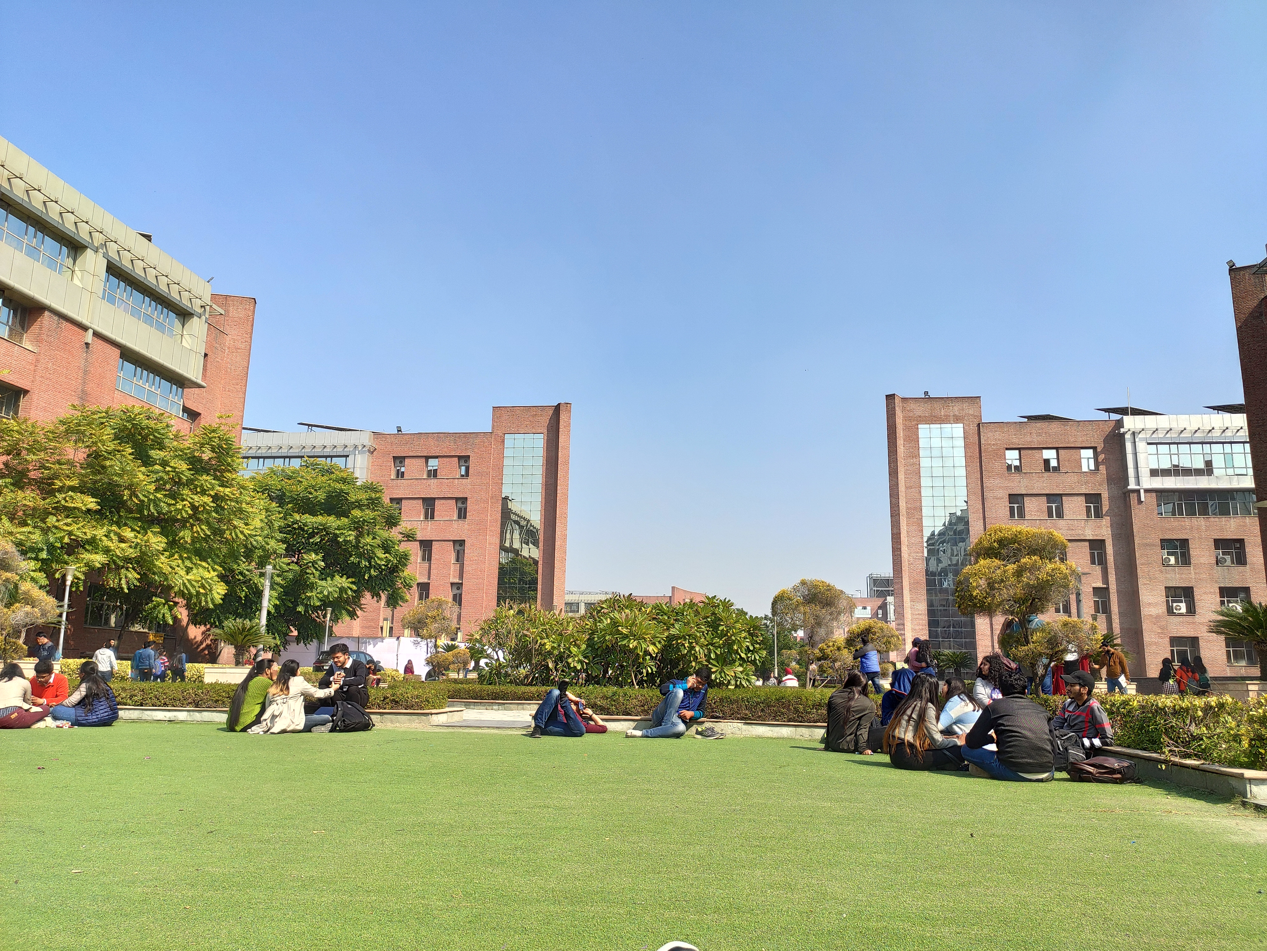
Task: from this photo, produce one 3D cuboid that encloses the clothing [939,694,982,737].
[{"bbox_3d":[2.838,2.112,8.229,0.420,0.470,0.420,-2,-11,12],"label":"clothing"}]

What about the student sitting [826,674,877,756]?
[{"bbox_3d":[2.321,2.442,9.850,0.560,0.800,0.620,-6,-14,29],"label":"student sitting"}]

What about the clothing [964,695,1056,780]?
[{"bbox_3d":[2.831,1.947,7.135,0.620,0.590,0.620,3,-11,-12],"label":"clothing"}]

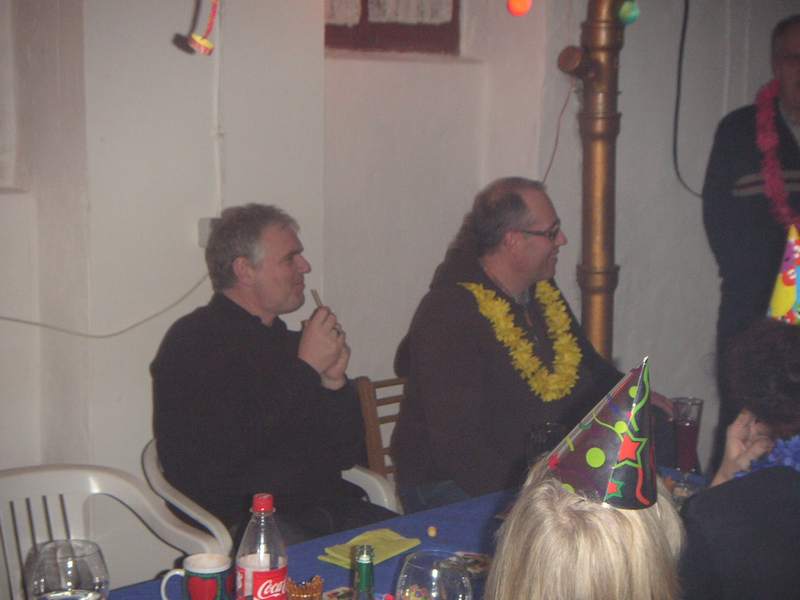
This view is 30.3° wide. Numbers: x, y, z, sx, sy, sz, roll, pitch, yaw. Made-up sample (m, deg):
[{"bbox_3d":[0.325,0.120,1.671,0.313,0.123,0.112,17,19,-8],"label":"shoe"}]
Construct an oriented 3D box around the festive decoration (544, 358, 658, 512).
[{"bbox_3d":[0.240,0.130,1.575,0.128,0.152,0.128,17,17,0],"label":"festive decoration"}]

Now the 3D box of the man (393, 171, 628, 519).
[{"bbox_3d":[0.350,0.420,3.500,0.660,1.380,0.820,-6,9,-44],"label":"man"}]

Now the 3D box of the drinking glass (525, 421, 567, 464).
[{"bbox_3d":[0.314,0.352,3.160,0.084,0.160,0.084,0,7,0],"label":"drinking glass"}]

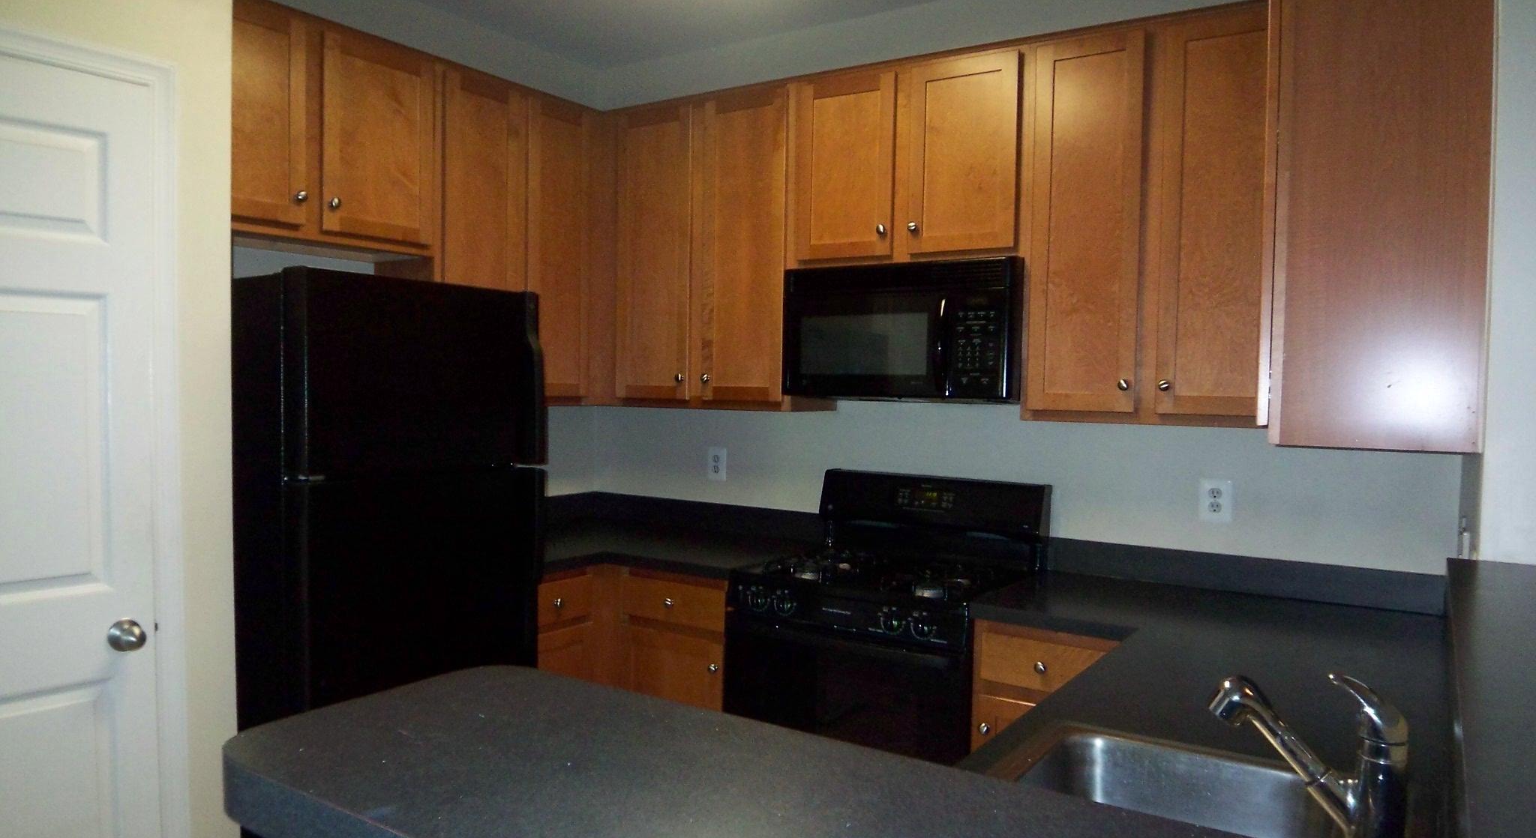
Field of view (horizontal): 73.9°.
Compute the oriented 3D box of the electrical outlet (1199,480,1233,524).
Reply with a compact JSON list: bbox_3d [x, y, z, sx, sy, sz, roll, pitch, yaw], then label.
[{"bbox_3d":[1.259,0.231,2.864,0.074,0.117,0.008,2,3,33],"label":"electrical outlet"}]

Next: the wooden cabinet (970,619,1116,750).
[{"bbox_3d":[0.872,0.954,2.765,0.432,0.889,0.636,2,3,33],"label":"wooden cabinet"}]

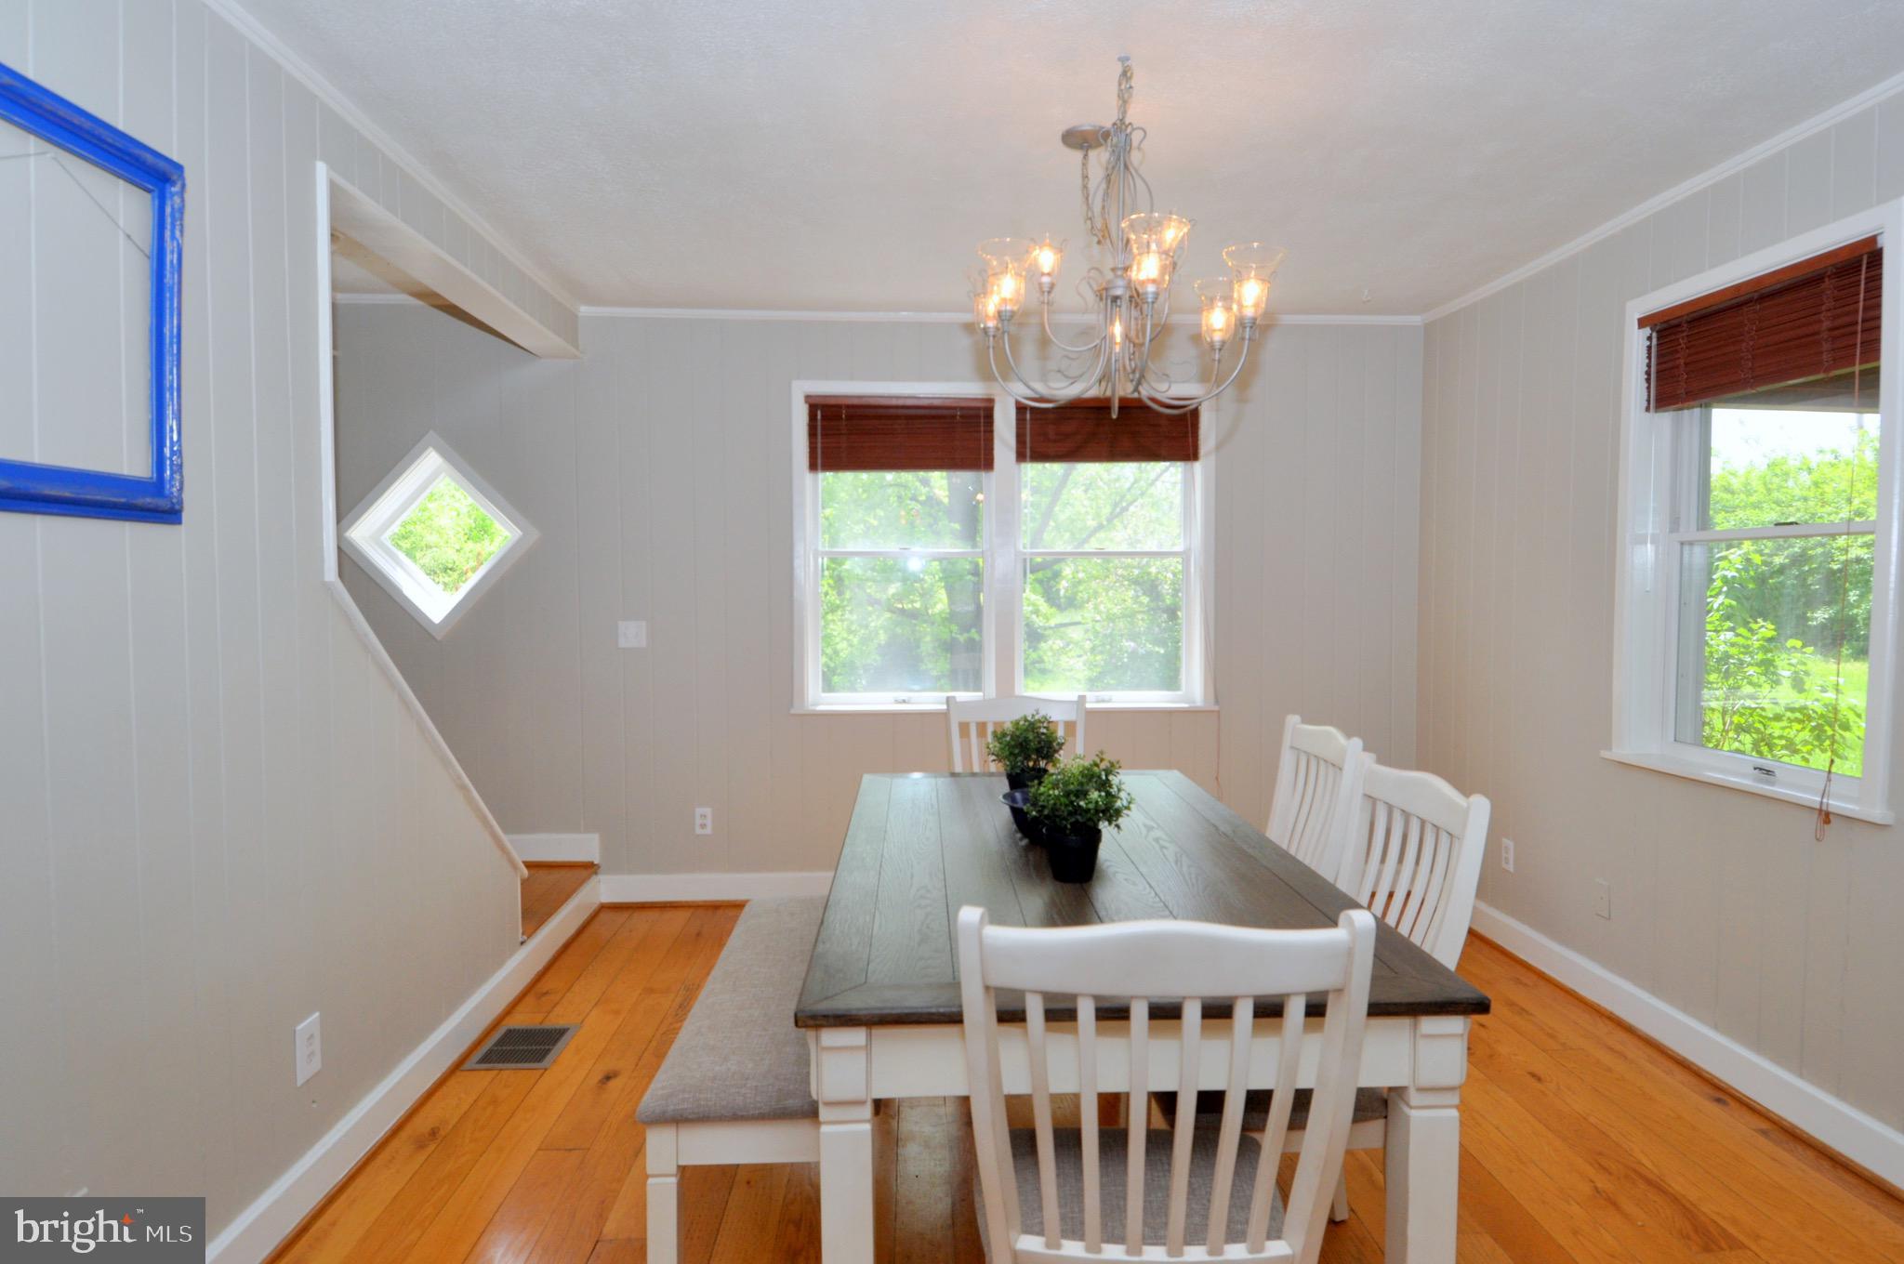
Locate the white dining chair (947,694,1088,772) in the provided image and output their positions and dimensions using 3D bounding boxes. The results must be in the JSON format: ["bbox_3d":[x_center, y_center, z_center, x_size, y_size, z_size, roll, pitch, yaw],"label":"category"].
[{"bbox_3d":[0.231,0.705,2.886,0.465,0.968,0.550,0,3,-1],"label":"white dining chair"}]

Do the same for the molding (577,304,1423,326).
[{"bbox_3d":[0.247,-1.289,3.884,3.482,0.045,0.035,-1,3,-3],"label":"molding"}]

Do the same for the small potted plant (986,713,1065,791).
[{"bbox_3d":[0.194,0.327,2.477,0.205,0.241,0.200,-1,3,-3],"label":"small potted plant"}]

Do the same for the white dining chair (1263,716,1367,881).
[{"bbox_3d":[0.698,0.727,2.456,0.550,0.968,0.465,-1,3,-3],"label":"white dining chair"}]

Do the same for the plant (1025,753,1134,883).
[{"bbox_3d":[0.254,0.360,1.890,0.210,0.241,0.205,-1,3,-3],"label":"plant"}]

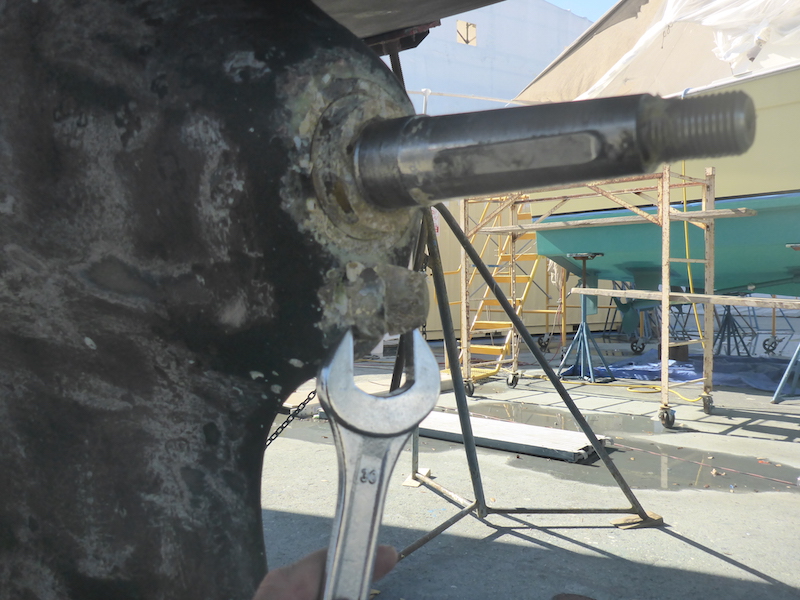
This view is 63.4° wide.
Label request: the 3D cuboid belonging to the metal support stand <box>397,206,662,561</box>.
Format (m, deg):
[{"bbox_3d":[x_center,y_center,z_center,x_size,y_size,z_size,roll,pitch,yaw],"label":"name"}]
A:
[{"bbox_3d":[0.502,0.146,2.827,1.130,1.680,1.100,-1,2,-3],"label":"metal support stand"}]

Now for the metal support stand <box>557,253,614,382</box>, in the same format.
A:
[{"bbox_3d":[1.953,0.156,6.850,0.480,1.350,0.480,0,2,31],"label":"metal support stand"}]

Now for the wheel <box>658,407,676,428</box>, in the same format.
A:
[{"bbox_3d":[1.873,0.825,4.530,0.080,0.157,0.130,-1,2,-7],"label":"wheel"}]

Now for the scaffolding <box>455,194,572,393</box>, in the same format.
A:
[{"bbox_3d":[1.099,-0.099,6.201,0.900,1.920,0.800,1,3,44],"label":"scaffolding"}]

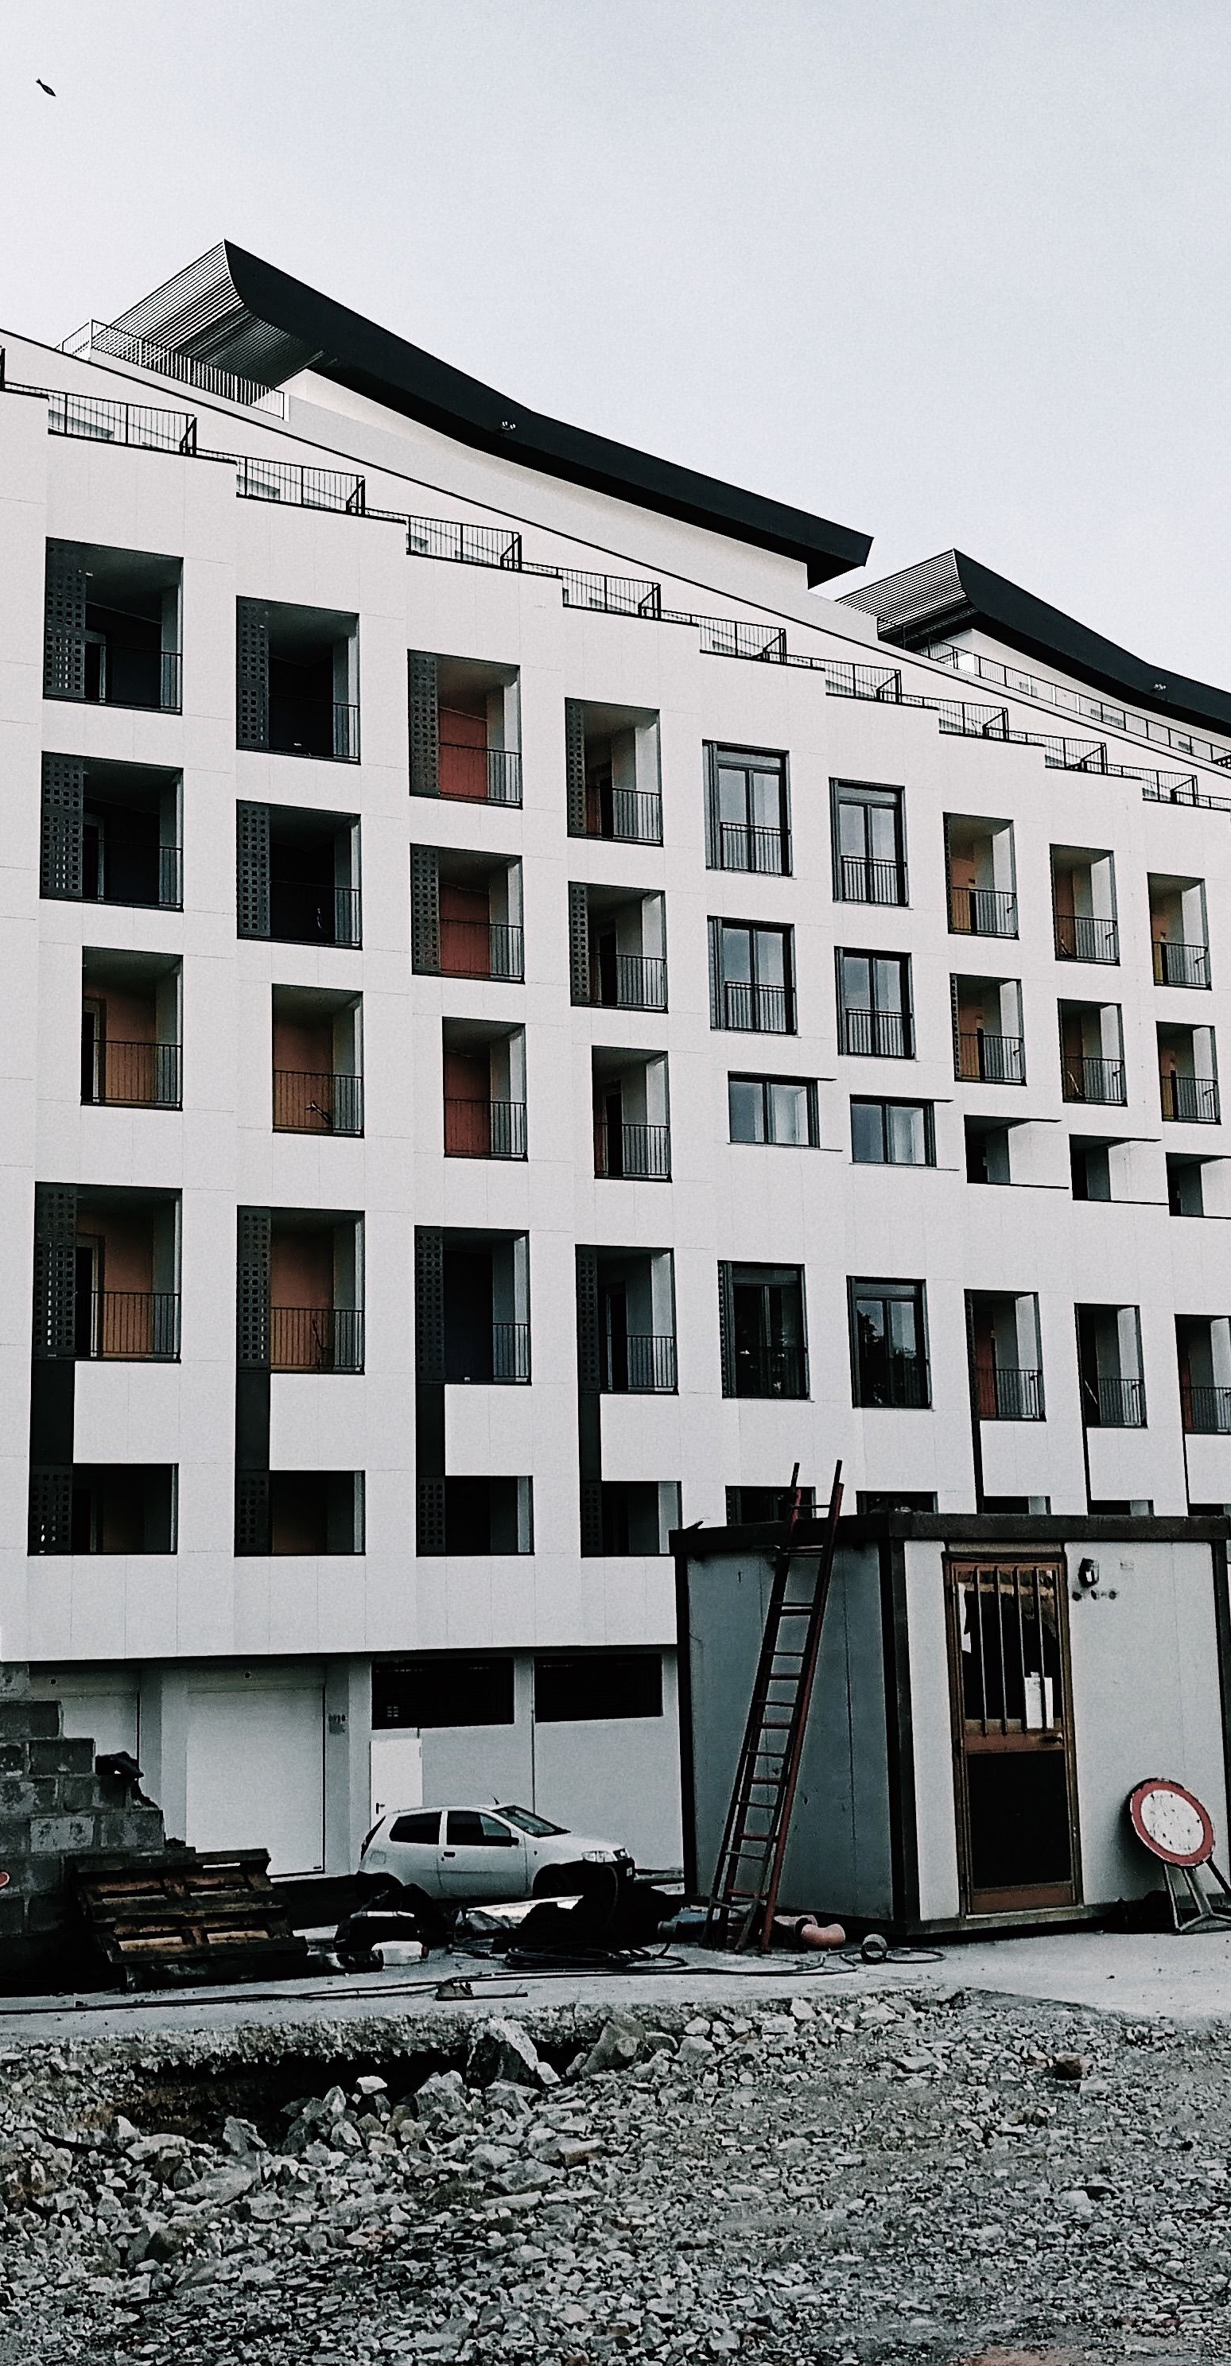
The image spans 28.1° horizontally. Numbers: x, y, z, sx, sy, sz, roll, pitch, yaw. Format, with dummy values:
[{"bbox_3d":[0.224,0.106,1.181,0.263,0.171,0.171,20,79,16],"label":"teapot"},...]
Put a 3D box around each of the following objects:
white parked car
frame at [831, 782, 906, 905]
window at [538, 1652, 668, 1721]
[{"bbox_3d":[-1.662,9.522,34.546,3.800,1.480,1.660,-5,-11,18],"label":"white parked car"},{"bbox_3d":[4.943,-6.646,48.444,1.683,2.516,0.180,3,-12,-22],"label":"frame"},{"bbox_3d":[-0.297,8.598,41.825,2.822,1.023,0.150,8,-14,-41],"label":"window"}]

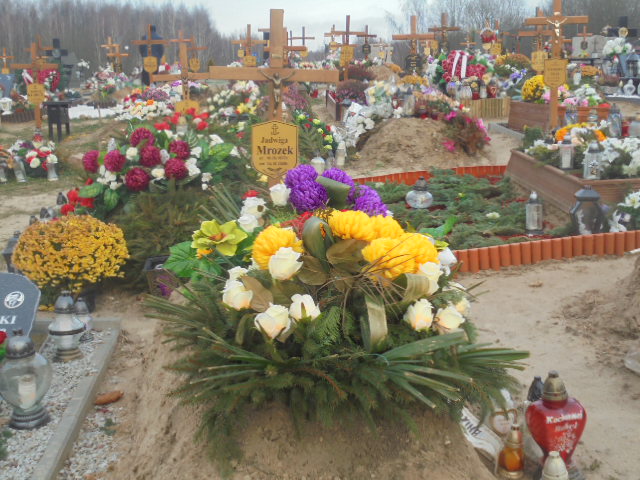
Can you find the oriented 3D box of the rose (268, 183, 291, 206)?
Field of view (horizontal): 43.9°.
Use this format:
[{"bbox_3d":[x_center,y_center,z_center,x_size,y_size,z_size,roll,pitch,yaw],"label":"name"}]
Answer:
[{"bbox_3d":[-0.138,-0.153,2.700,0.075,0.079,0.075,0,13,0],"label":"rose"}]

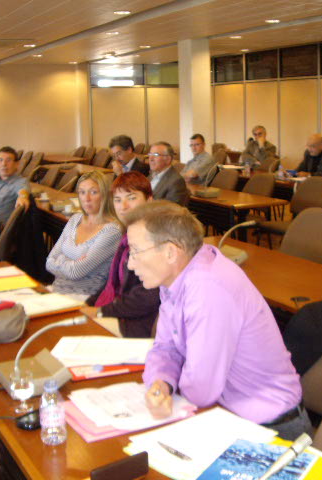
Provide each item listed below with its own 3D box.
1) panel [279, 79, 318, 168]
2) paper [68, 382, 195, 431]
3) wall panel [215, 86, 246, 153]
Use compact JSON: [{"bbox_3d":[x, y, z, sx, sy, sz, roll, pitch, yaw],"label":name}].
[{"bbox_3d":[2.550,-1.931,12.989,0.060,2.048,1.133,-6,11,-26],"label":"panel"},{"bbox_3d":[-0.079,0.439,1.940,0.290,0.020,0.270,-6,11,-26],"label":"paper"},{"bbox_3d":[1.503,-2.327,15.375,0.060,2.100,1.200,-7,12,-26],"label":"wall panel"}]

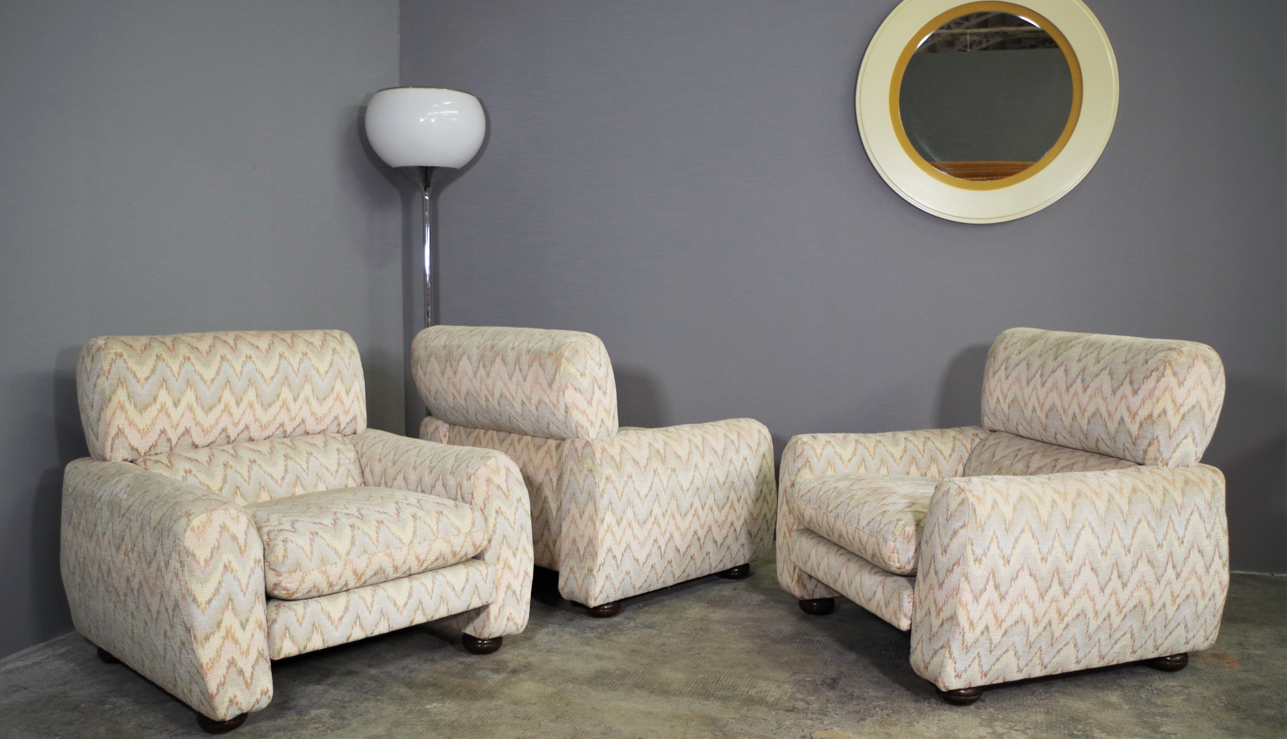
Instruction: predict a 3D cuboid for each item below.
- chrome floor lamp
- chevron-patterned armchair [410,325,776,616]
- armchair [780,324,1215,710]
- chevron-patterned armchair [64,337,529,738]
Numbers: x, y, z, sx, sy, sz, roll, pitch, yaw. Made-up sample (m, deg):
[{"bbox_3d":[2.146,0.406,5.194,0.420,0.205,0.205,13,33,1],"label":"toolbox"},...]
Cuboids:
[{"bbox_3d":[-0.848,-0.223,3.795,0.473,1.729,0.473,1,3,15],"label":"chrome floor lamp"},{"bbox_3d":[-0.171,0.274,3.155,0.843,0.813,0.864,3,5,44],"label":"chevron-patterned armchair"},{"bbox_3d":[0.912,0.310,2.559,0.864,0.813,0.843,-1,3,-19],"label":"armchair"},{"bbox_3d":[-0.877,0.313,2.435,0.864,0.813,0.843,3,4,42],"label":"chevron-patterned armchair"}]

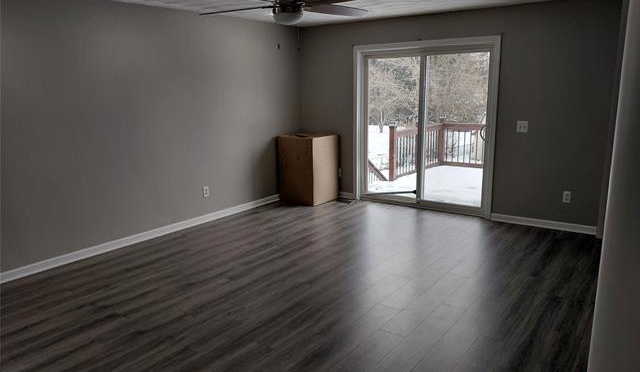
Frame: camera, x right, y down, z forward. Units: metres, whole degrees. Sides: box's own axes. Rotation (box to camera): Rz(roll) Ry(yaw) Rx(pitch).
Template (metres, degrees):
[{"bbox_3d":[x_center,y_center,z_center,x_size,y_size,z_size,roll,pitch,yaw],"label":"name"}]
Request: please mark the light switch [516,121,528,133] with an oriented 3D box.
[{"bbox_3d":[2.252,-0.652,5.135,0.117,0.119,0.014,8,15,36],"label":"light switch"}]

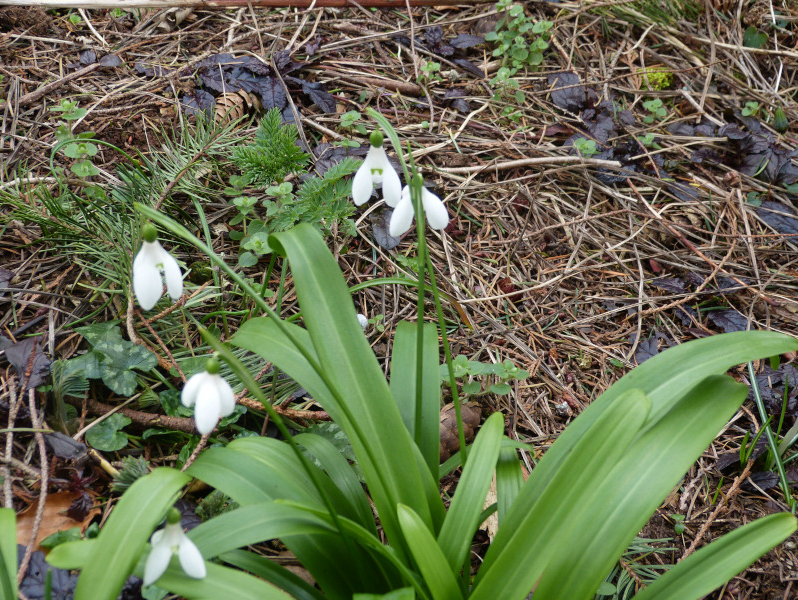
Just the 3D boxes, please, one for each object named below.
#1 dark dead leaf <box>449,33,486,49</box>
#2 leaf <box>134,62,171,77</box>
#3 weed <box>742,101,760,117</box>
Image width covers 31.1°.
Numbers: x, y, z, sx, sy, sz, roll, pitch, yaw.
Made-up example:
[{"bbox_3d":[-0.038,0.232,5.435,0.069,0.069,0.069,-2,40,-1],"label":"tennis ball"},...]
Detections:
[{"bbox_3d":[0.058,-0.219,1.210,0.031,0.010,0.020,6,34,8],"label":"dark dead leaf"},{"bbox_3d":[-0.200,-0.187,1.162,0.030,0.010,0.021,0,34,0],"label":"leaf"},{"bbox_3d":[0.205,-0.112,0.835,0.011,0.006,0.008,0,42,0],"label":"weed"}]

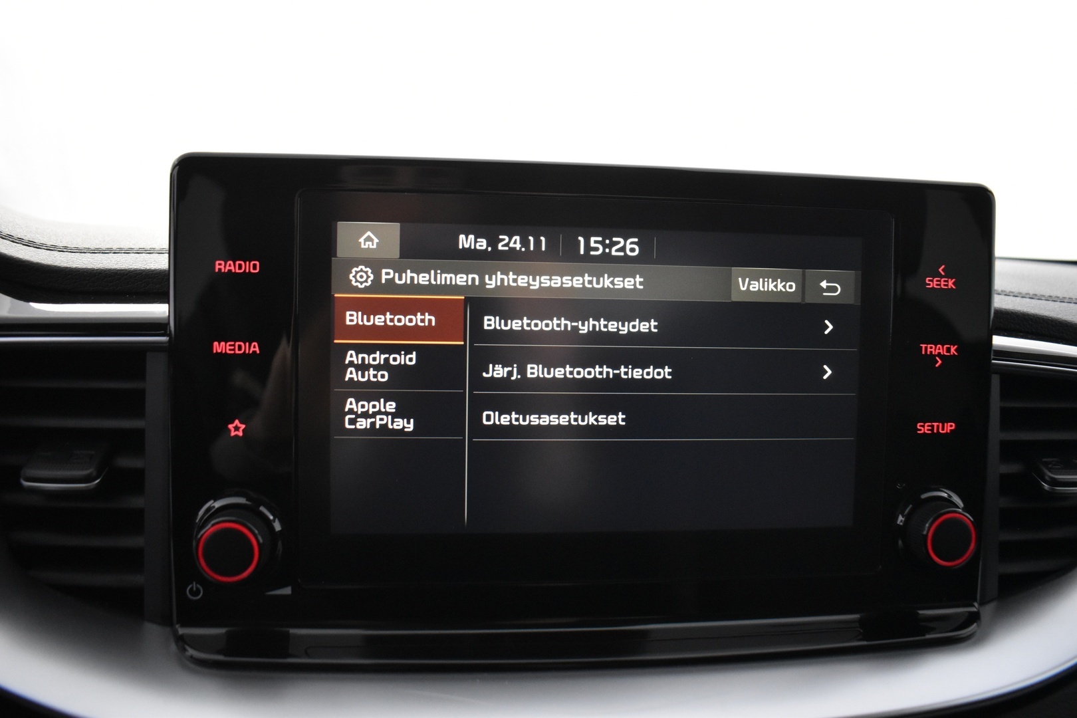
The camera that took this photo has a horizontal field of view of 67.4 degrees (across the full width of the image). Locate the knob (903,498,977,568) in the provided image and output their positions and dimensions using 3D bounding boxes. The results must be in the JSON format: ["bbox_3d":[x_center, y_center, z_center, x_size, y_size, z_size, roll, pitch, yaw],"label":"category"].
[{"bbox_3d":[0.138,0.060,0.277,0.021,0.021,0.013,1,2,-7],"label":"knob"}]

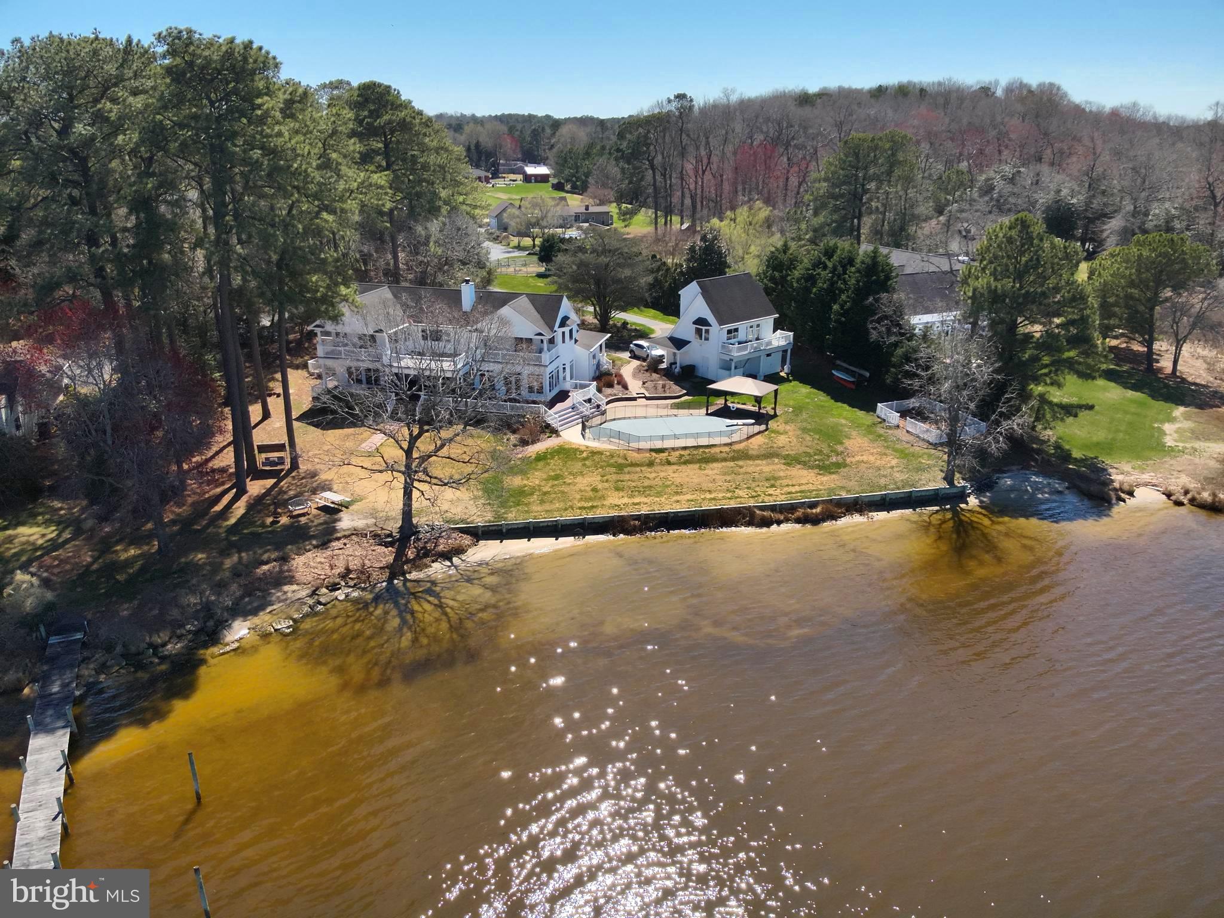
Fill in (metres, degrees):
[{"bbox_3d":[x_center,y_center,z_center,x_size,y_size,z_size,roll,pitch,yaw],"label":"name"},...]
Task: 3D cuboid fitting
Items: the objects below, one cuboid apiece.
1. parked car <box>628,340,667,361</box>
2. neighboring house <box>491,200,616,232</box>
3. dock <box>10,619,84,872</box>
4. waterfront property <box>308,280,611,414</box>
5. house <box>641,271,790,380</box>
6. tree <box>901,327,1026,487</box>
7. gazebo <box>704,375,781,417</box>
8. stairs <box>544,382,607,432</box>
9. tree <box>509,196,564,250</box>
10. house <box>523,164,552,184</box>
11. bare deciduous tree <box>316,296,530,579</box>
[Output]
[{"bbox_3d":[3.700,-11.197,87.881,1.880,1.700,4.650,-16,27,-35],"label":"parked car"},{"bbox_3d":[-13.800,-57.253,196.327,27.500,6.100,12.000,-6,23,-14],"label":"neighboring house"},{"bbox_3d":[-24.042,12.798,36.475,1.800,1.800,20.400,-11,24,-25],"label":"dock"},{"bbox_3d":[-14.506,-12.407,82.455,25.000,9.800,14.000,5,23,13],"label":"waterfront property"},{"bbox_3d":[11.145,-13.360,84.821,10.000,9.000,10.000,-15,26,-33],"label":"house"},{"bbox_3d":[24.600,-3.431,59.637,8.600,11.400,8.400,0,22,0],"label":"tree"},{"bbox_3d":[11.600,-5.586,75.156,5.000,3.200,3.400,12,25,28],"label":"gazebo"},{"bbox_3d":[-3.150,-4.385,73.915,1.900,1.900,5.600,20,29,40],"label":"stairs"},{"bbox_3d":[-14.500,-44.303,158.960,9.800,9.400,9.500,0,22,0],"label":"tree"},{"bbox_3d":[-27.700,-103.812,309.637,9.200,5.200,7.500,-5,22,-11],"label":"house"},{"bbox_3d":[-11.500,-2.058,52.213,11.800,14.800,11.500,0,22,0],"label":"bare deciduous tree"}]

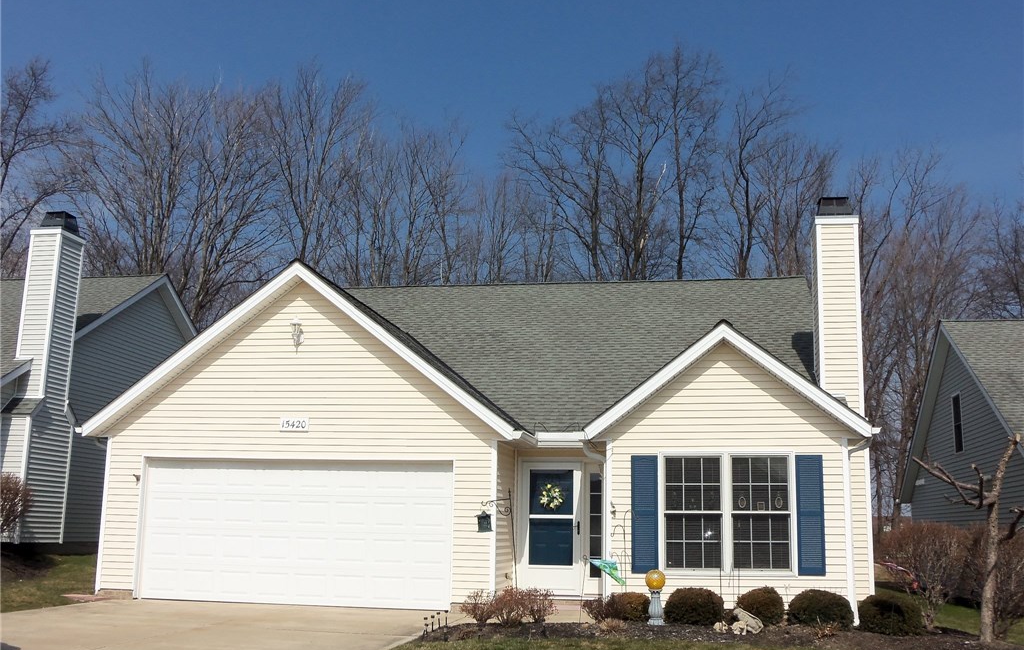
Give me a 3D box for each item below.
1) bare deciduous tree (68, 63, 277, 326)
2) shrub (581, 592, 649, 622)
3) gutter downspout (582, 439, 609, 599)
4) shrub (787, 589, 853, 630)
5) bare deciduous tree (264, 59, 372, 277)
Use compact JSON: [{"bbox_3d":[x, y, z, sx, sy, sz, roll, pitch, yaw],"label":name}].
[{"bbox_3d":[-13.231,-0.942,41.658,8.058,18.991,6.800,-1,-10,10],"label":"bare deciduous tree"},{"bbox_3d":[1.367,3.719,14.459,0.872,0.396,0.600,-1,-10,10],"label":"shrub"},{"bbox_3d":[1.201,2.843,15.700,0.335,2.378,0.200,-1,-10,10],"label":"gutter downspout"},{"bbox_3d":[4.083,3.767,14.500,0.867,0.509,0.867,-1,-10,10],"label":"shrub"},{"bbox_3d":[-7.891,-1.005,43.067,4.326,19.818,4.200,-1,-10,10],"label":"bare deciduous tree"}]

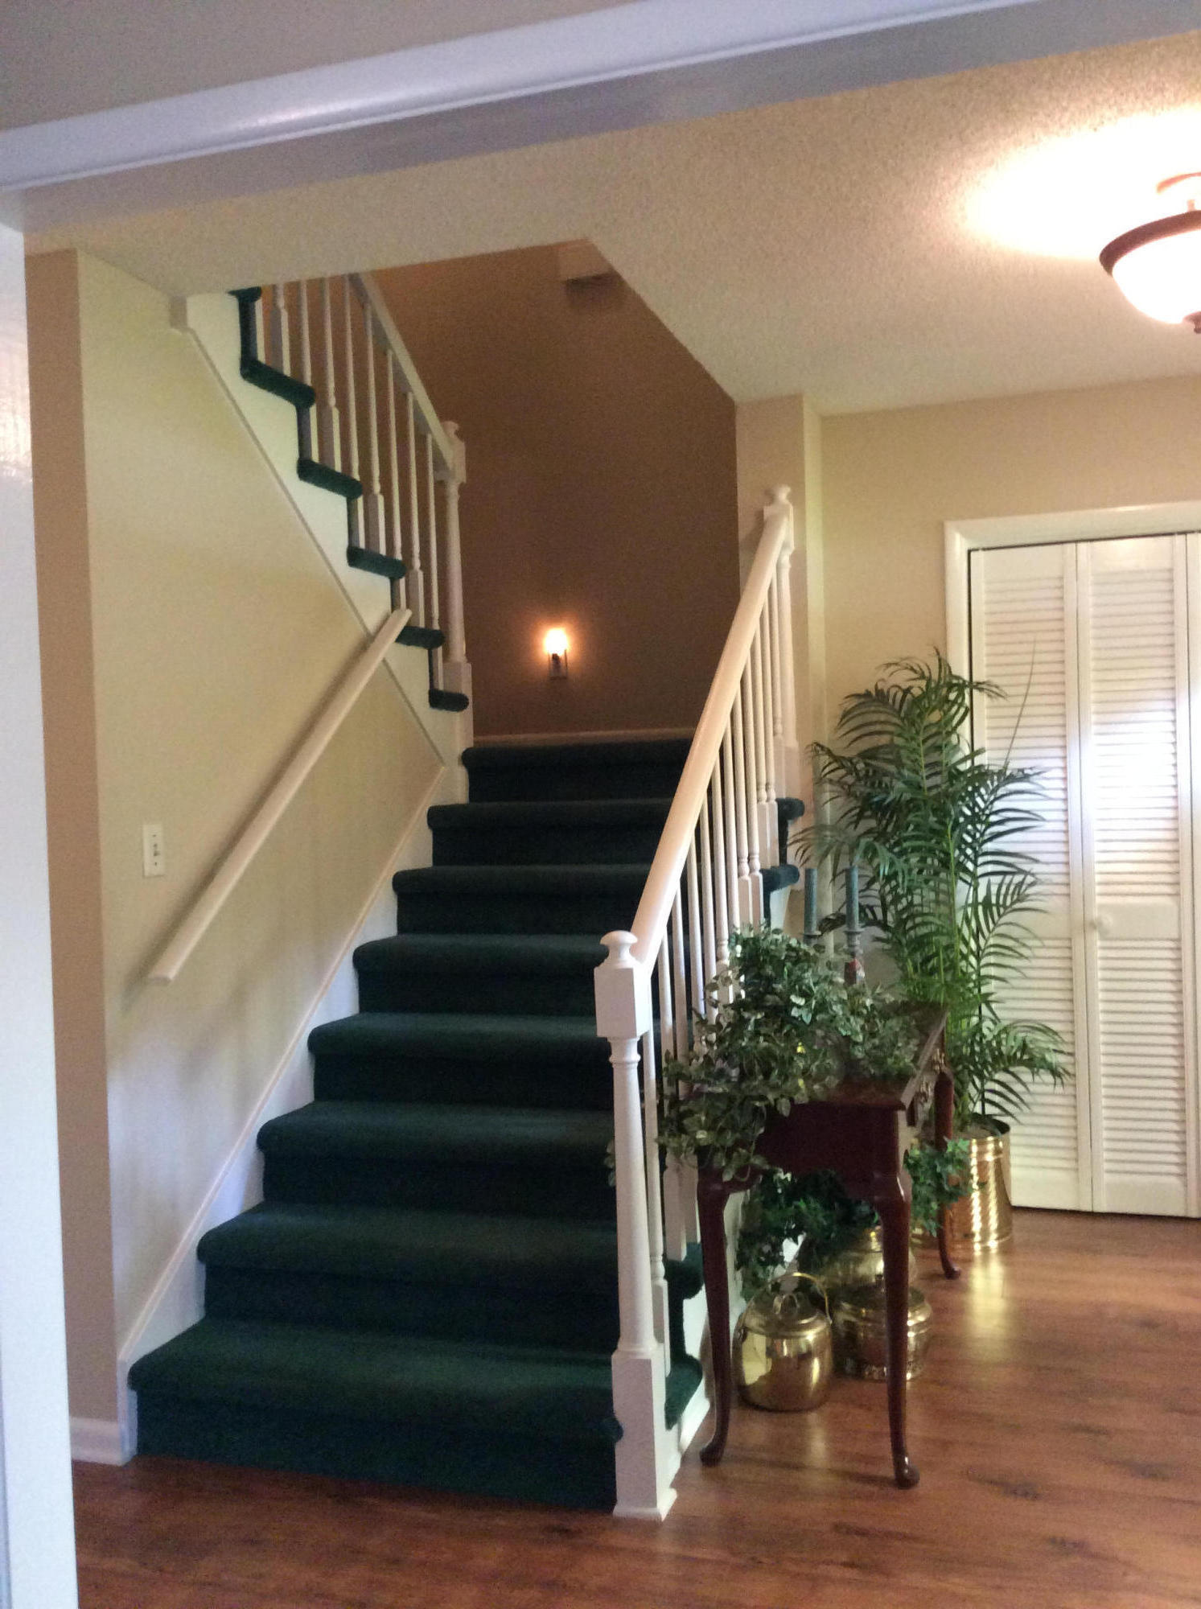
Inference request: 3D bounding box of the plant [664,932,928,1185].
[{"bbox_3d":[0.380,0.482,3.073,0.510,0.457,0.510,-1,1,17],"label":"plant"}]

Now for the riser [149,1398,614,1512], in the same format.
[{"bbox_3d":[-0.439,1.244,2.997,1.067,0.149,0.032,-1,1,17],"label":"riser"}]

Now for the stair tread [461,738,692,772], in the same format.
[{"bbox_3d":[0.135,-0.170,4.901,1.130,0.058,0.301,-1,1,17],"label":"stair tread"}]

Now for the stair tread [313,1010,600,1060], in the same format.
[{"bbox_3d":[-0.159,0.590,3.867,1.130,0.058,0.301,-1,1,17],"label":"stair tread"}]

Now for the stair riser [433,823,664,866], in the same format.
[{"bbox_3d":[0.013,0.112,4.502,1.080,0.127,0.030,-1,1,17],"label":"stair riser"}]

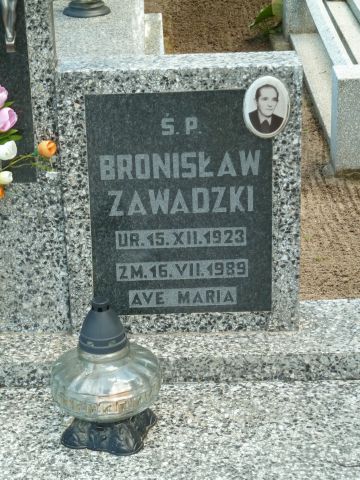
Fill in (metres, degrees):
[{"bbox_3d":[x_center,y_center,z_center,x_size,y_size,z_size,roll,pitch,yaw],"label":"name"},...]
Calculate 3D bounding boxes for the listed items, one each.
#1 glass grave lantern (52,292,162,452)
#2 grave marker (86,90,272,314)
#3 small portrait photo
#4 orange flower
[{"bbox_3d":[-0.129,0.224,2.332,0.192,0.250,0.192,-1,19,0],"label":"glass grave lantern"},{"bbox_3d":[0.002,-0.069,2.573,0.351,0.447,0.016,-2,19,-1],"label":"grave marker"},{"bbox_3d":[0.162,-0.249,2.501,0.088,0.121,0.012,-2,19,-1],"label":"small portrait photo"},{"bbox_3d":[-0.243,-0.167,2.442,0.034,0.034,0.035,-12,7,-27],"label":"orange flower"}]

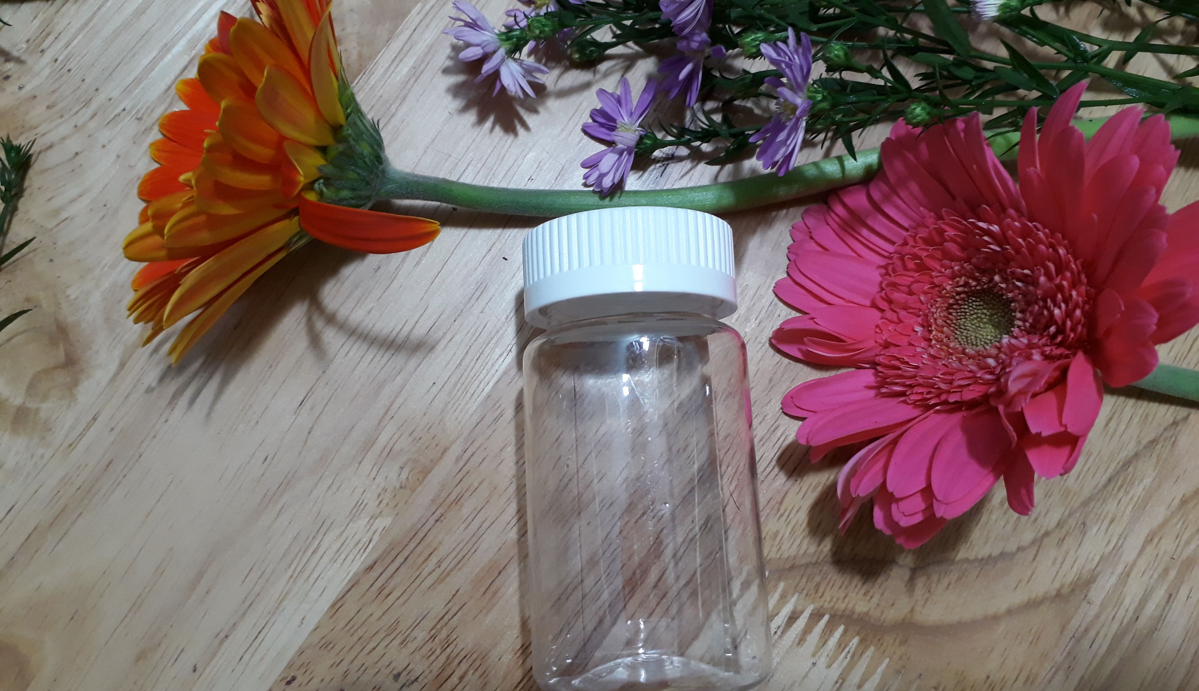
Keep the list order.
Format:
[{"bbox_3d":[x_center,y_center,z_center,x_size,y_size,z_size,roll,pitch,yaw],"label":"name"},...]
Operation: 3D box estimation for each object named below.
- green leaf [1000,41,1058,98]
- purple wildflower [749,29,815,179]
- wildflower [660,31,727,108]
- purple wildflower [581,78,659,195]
[{"bbox_3d":[0.104,-0.067,0.226,0.018,0.003,0.004,39,80,8],"label":"green leaf"},{"bbox_3d":[0.042,-0.057,0.219,0.014,0.027,0.032,-5,77,-8],"label":"purple wildflower"},{"bbox_3d":[0.022,-0.068,0.225,0.014,0.020,0.020,-25,79,-9],"label":"wildflower"},{"bbox_3d":[0.005,-0.049,0.220,0.014,0.024,0.025,3,76,-26],"label":"purple wildflower"}]

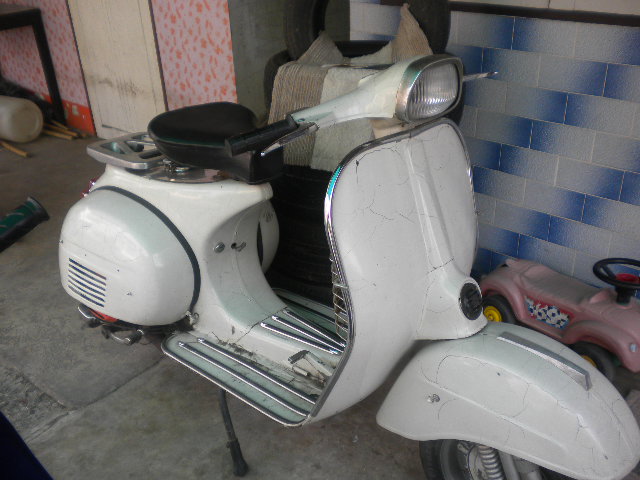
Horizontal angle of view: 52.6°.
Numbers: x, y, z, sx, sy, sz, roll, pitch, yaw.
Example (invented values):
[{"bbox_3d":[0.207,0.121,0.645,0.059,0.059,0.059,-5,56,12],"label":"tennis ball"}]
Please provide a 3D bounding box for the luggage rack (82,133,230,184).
[{"bbox_3d":[-0.382,-0.208,1.714,0.530,0.065,0.200,21,37,37],"label":"luggage rack"}]

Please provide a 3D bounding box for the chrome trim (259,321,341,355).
[{"bbox_3d":[-0.052,0.243,1.582,0.230,0.011,0.016,16,34,31],"label":"chrome trim"}]

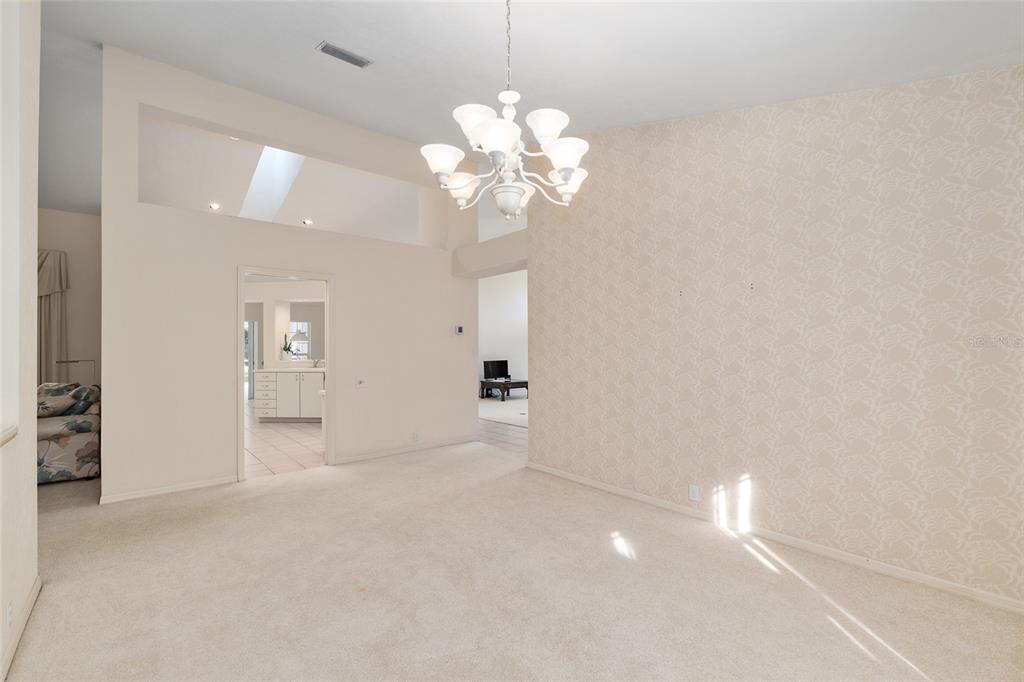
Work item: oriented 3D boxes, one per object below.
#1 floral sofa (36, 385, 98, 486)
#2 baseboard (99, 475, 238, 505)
[{"bbox_3d":[-5.081,0.920,4.780,0.920,0.920,1.900,0,0,-36],"label":"floral sofa"},{"bbox_3d":[-3.074,1.344,3.881,0.983,0.072,0.016,0,0,-36],"label":"baseboard"}]

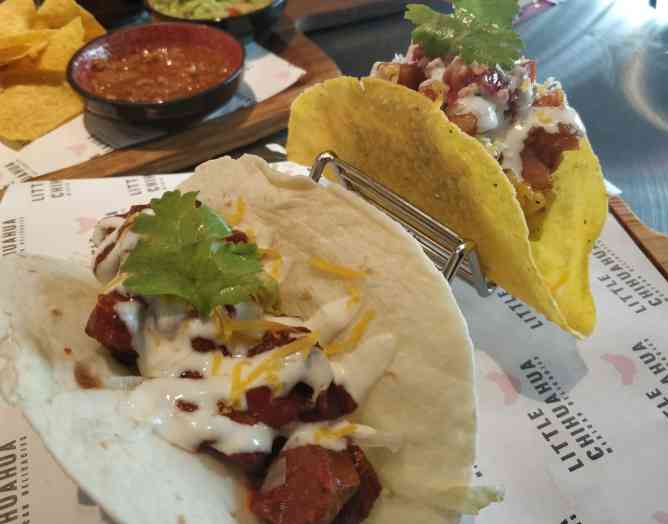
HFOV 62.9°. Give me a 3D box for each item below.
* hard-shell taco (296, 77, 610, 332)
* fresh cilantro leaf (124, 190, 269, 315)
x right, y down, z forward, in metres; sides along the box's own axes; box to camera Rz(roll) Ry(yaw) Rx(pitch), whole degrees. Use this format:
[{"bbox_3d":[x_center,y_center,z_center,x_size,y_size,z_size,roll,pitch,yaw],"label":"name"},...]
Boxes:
[{"bbox_3d":[0.040,-0.040,0.209,0.049,0.070,0.151,-31,51,-28],"label":"hard-shell taco"},{"bbox_3d":[-0.039,-0.002,0.154,0.039,0.013,0.044,-19,59,-14],"label":"fresh cilantro leaf"}]

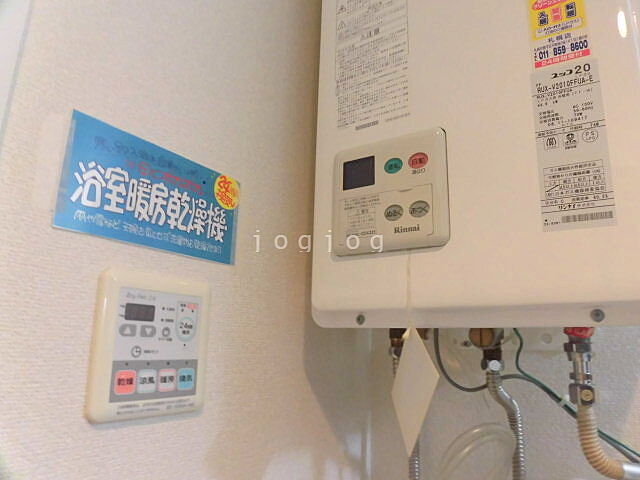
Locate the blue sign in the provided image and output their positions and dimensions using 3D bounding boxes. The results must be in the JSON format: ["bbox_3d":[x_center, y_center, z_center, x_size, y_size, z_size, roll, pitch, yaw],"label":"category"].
[{"bbox_3d":[-0.144,-0.038,0.419,0.003,0.097,0.191,-6,-15,33],"label":"blue sign"}]

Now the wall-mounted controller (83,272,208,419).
[{"bbox_3d":[-0.143,0.092,0.390,0.013,0.121,0.111,-6,-15,33],"label":"wall-mounted controller"}]

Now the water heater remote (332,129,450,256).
[{"bbox_3d":[0.068,-0.049,0.469,0.133,0.123,0.015,-7,-16,33],"label":"water heater remote"}]

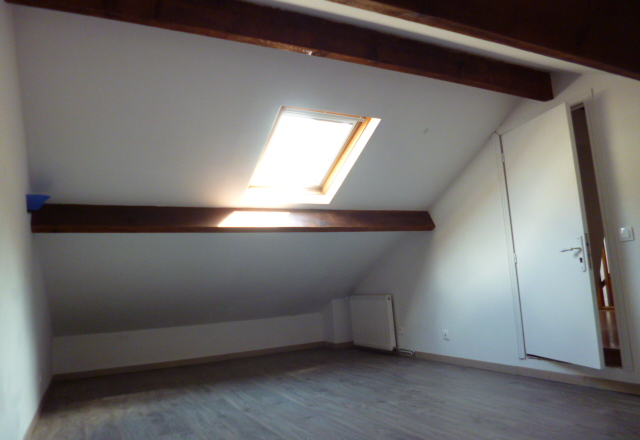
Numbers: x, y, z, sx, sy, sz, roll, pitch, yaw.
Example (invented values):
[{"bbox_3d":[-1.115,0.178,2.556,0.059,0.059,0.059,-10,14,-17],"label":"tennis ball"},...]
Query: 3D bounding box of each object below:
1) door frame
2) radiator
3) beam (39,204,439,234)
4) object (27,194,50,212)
[{"bbox_3d":[1.730,0.113,3.256,0.100,1.848,0.845,0,-9,-28],"label":"door frame"},{"bbox_3d":[0.615,1.187,5.229,0.090,0.603,0.774,0,-9,-28],"label":"radiator"},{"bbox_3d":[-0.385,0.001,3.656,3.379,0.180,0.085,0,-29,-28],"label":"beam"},{"bbox_3d":[-1.713,-0.089,2.718,0.125,0.100,0.210,0,-9,-28],"label":"object"}]

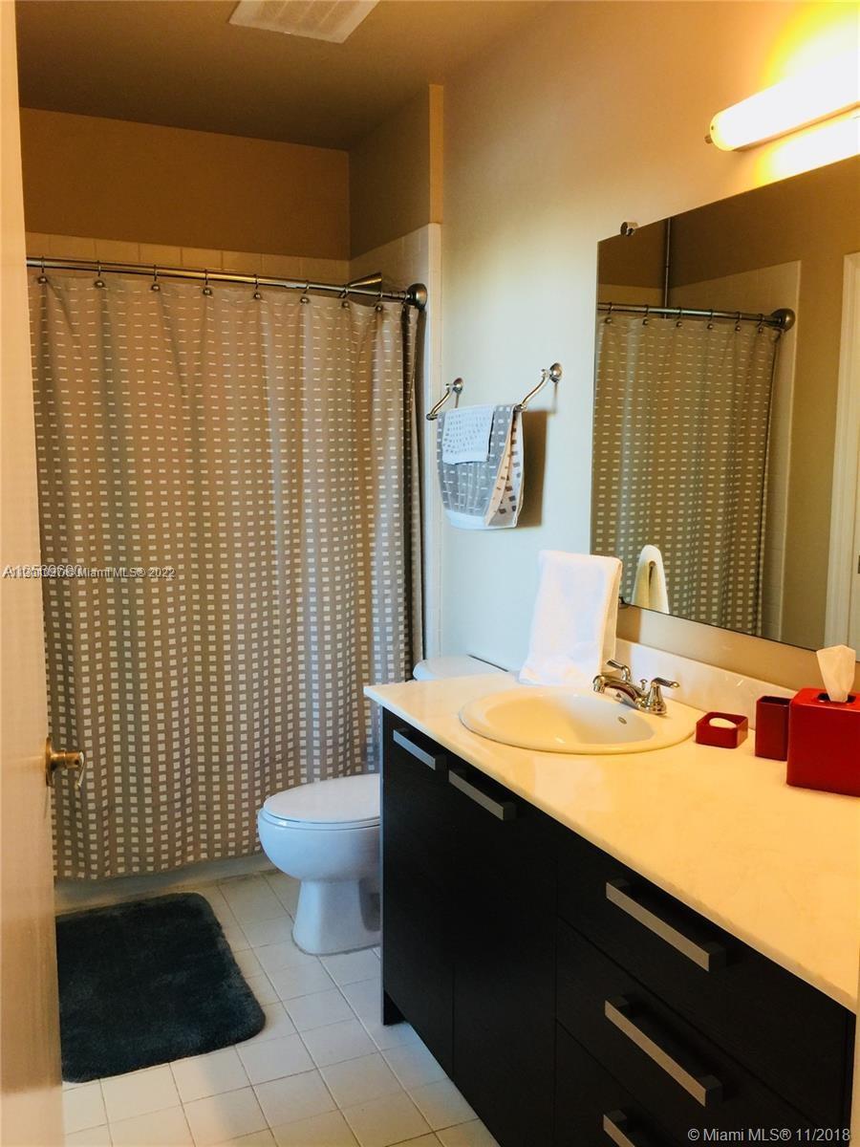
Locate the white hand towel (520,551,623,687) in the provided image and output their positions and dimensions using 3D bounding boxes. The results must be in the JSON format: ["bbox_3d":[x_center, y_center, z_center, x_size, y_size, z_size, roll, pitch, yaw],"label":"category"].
[{"bbox_3d":[0.354,0.105,2.397,0.191,0.319,0.123,4,8,29],"label":"white hand towel"}]

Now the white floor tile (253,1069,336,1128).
[{"bbox_3d":[-0.297,1.160,2.118,0.150,0.010,0.146,-3,8,-25],"label":"white floor tile"}]

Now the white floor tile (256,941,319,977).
[{"bbox_3d":[-0.408,1.087,2.731,0.150,0.010,0.150,-3,7,-24],"label":"white floor tile"}]

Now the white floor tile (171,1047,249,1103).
[{"bbox_3d":[-0.500,1.149,2.191,0.150,0.010,0.150,-3,7,-24],"label":"white floor tile"}]

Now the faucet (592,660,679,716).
[{"bbox_3d":[0.416,0.249,2.069,0.165,0.080,0.250,-3,7,-24],"label":"faucet"}]

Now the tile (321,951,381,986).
[{"bbox_3d":[-0.205,1.091,2.648,0.150,0.010,0.146,-3,8,-25],"label":"tile"}]

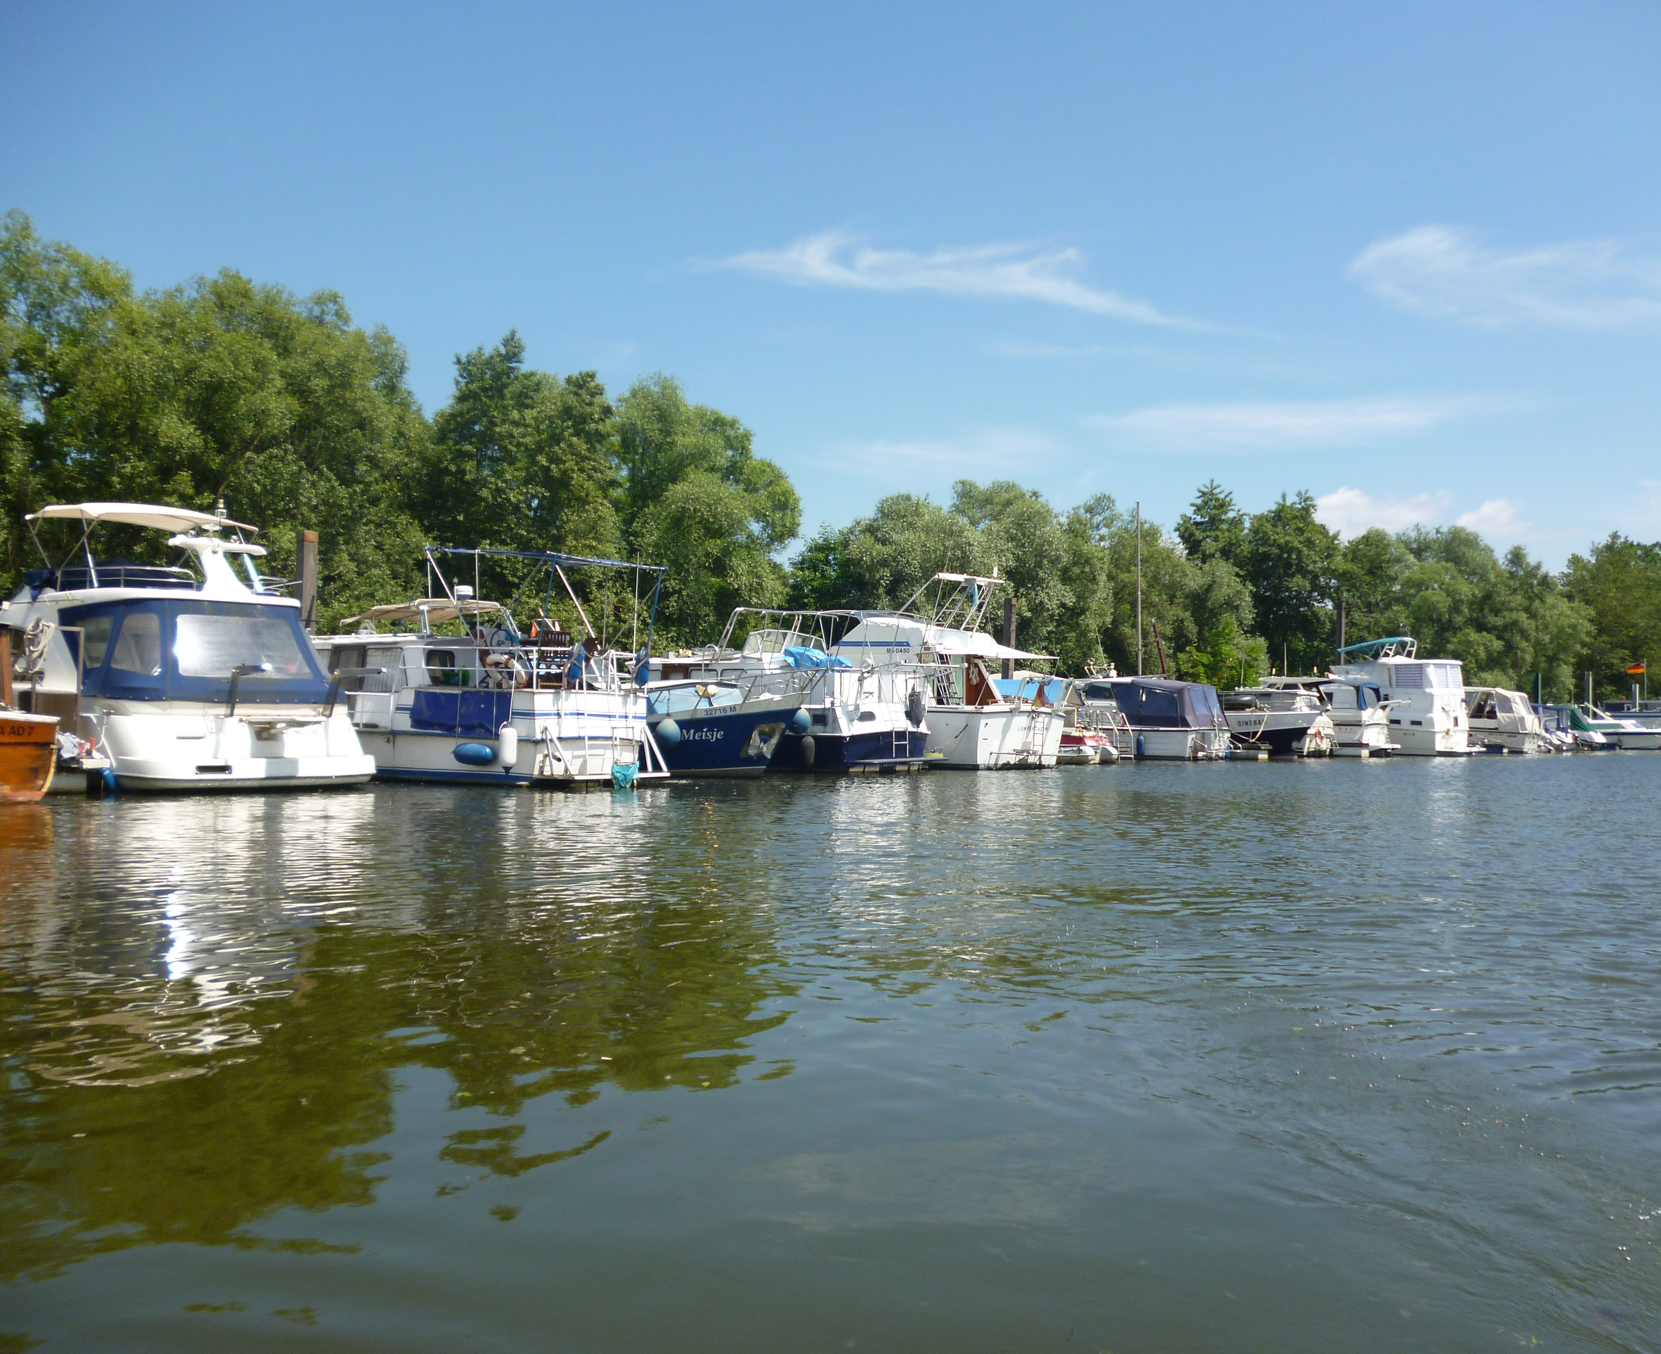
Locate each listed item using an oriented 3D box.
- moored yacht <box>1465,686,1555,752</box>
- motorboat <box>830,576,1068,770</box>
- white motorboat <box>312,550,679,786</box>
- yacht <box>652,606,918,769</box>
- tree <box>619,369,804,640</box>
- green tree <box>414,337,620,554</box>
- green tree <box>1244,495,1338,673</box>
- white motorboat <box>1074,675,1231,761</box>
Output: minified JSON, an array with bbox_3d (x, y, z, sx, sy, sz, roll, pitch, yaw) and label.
[{"bbox_3d":[27.969,1.947,65.774,7.000,2.800,2.400,-1,-2,44],"label":"moored yacht"},{"bbox_3d":[1.169,-0.149,38.948,9.800,4.900,3.400,-1,-2,44],"label":"motorboat"},{"bbox_3d":[-7.842,-0.226,30.805,10.000,4.400,3.100,-1,-2,44],"label":"white motorboat"},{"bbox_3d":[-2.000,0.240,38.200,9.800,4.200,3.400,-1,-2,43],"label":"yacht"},{"bbox_3d":[-4.708,-4.611,56.156,7.000,13.300,7.000,1,-2,-5],"label":"tree"},{"bbox_3d":[-10.765,-4.981,50.663,7.200,13.600,7.200,1,-2,-12],"label":"green tree"},{"bbox_3d":[29.069,-3.980,92.163,6.200,14.800,6.200,0,-2,17],"label":"green tree"},{"bbox_3d":[9.621,1.422,48.813,7.000,2.500,2.500,-1,-2,44],"label":"white motorboat"}]

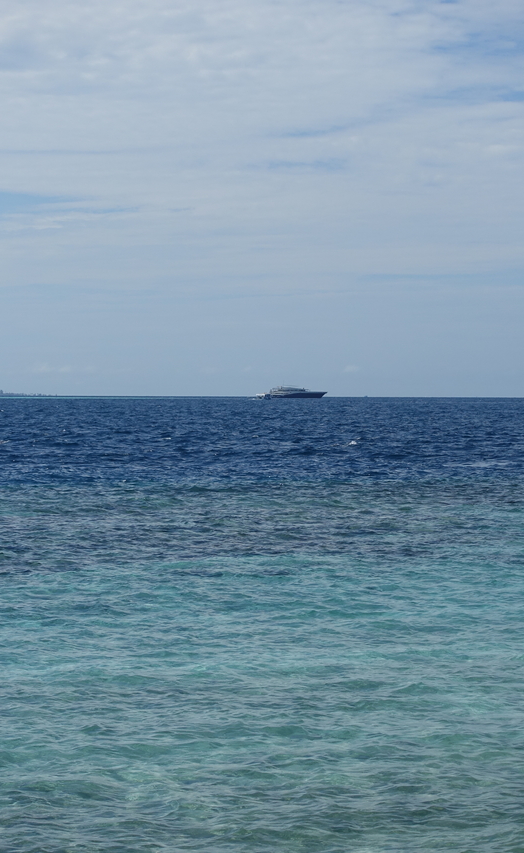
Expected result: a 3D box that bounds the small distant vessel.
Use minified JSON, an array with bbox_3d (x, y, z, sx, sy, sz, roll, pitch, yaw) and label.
[{"bbox_3d":[28.105,-26.292,1880.000,43.215,10.300,9.500,0,1,0],"label":"small distant vessel"}]

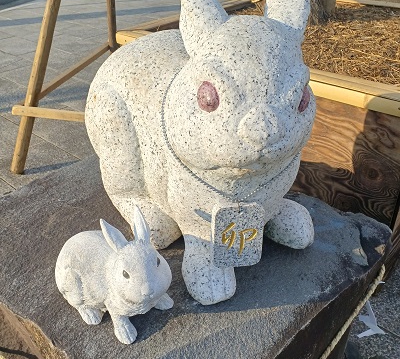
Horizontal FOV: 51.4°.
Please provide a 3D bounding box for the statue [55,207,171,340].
[{"bbox_3d":[-0.130,0.103,0.565,0.160,0.168,0.103,24,41,34],"label":"statue"}]

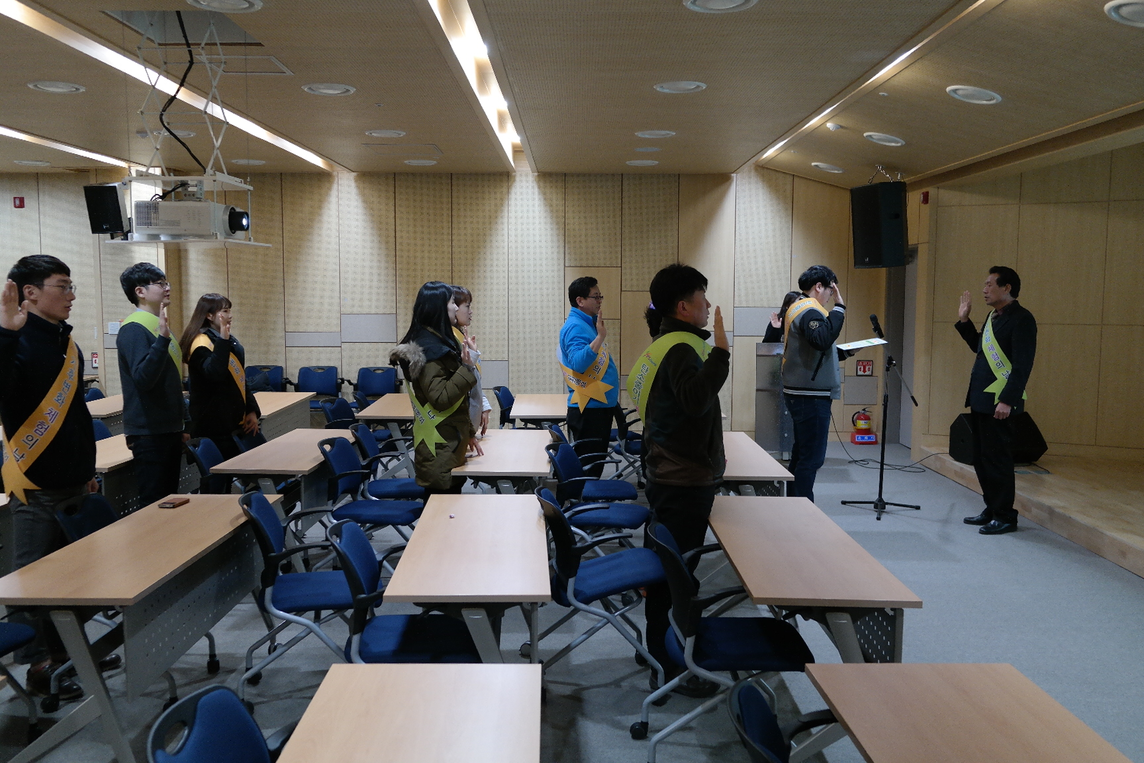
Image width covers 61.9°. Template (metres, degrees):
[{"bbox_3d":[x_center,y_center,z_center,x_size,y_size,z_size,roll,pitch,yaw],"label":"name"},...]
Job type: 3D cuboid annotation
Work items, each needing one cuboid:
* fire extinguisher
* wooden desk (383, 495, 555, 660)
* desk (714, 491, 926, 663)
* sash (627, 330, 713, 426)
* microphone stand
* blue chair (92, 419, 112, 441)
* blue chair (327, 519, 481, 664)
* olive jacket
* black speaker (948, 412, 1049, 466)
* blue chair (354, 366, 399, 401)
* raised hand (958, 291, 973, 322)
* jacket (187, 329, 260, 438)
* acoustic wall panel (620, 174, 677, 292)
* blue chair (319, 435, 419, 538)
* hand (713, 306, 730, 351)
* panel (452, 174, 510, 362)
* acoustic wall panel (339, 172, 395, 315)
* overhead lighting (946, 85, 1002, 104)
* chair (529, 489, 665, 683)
[{"bbox_3d":[3.058,0.470,9.992,0.260,0.385,0.200,0,5,0],"label":"fire extinguisher"},{"bbox_3d":[-0.349,0.931,3.595,0.511,0.722,1.462,0,5,-3],"label":"wooden desk"},{"bbox_3d":[0.792,0.939,3.574,0.511,0.722,1.462,0,5,1],"label":"desk"},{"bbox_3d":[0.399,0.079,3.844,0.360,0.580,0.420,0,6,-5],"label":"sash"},{"bbox_3d":[2.341,0.245,7.029,0.560,1.460,0.560,0,6,0],"label":"microphone stand"},{"bbox_3d":[-2.724,0.632,5.774,0.560,0.815,0.570,0,5,0],"label":"blue chair"},{"bbox_3d":[-0.484,0.885,3.209,0.580,0.810,0.570,0,5,0],"label":"blue chair"},{"bbox_3d":[-0.741,0.144,5.084,0.450,0.859,0.500,0,5,-8],"label":"olive jacket"},{"bbox_3d":[3.817,0.503,8.528,0.600,0.410,0.500,-1,5,-12],"label":"black speaker"},{"bbox_3d":[-2.129,0.256,10.346,0.540,0.830,0.560,0,5,0],"label":"blue chair"},{"bbox_3d":[2.744,-0.524,6.652,0.090,0.200,0.055,5,7,41],"label":"raised hand"},{"bbox_3d":[-2.023,0.026,5.527,0.360,0.670,0.430,1,5,6],"label":"jacket"},{"bbox_3d":[0.861,-1.630,10.476,0.617,1.289,0.040,0,5,0],"label":"acoustic wall panel"},{"bbox_3d":[-1.078,0.702,5.119,0.560,0.815,0.570,1,5,5],"label":"blue chair"},{"bbox_3d":[0.552,-0.195,3.524,0.050,0.175,0.090,-9,5,1],"label":"hand"},{"bbox_3d":[-0.978,-1.209,10.191,0.601,1.999,0.050,0,5,0],"label":"panel"},{"bbox_3d":[-2.135,-1.436,9.961,0.590,1.467,0.030,0,5,0],"label":"acoustic wall panel"},{"bbox_3d":[2.412,-1.721,5.724,0.315,0.050,0.315,14,5,-1],"label":"overhead lighting"},{"bbox_3d":[0.107,0.828,3.835,0.560,0.815,0.570,0,5,-4],"label":"chair"}]

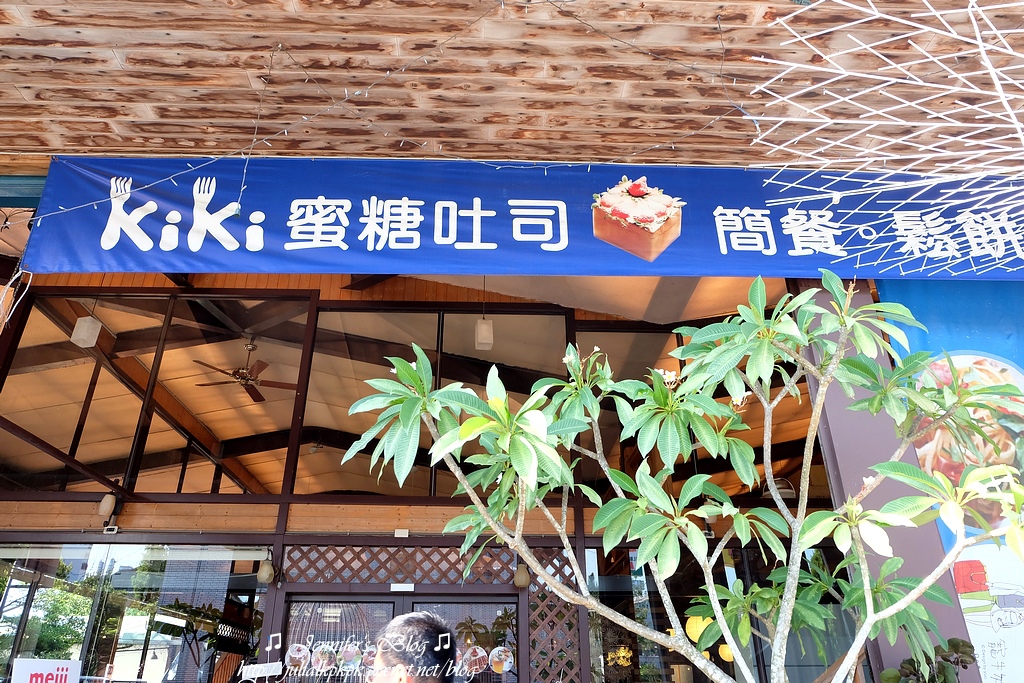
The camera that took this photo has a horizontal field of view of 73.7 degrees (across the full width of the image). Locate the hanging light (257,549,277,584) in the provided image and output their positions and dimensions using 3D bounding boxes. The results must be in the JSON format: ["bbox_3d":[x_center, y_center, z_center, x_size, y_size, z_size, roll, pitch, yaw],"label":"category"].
[{"bbox_3d":[-1.957,1.793,5.441,0.130,0.250,0.140,1,-26,-1],"label":"hanging light"}]

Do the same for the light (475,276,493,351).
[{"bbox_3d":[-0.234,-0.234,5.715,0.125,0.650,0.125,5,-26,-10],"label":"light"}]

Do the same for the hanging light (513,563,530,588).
[{"bbox_3d":[0.083,1.878,5.472,0.130,0.180,0.140,1,-26,-1],"label":"hanging light"}]

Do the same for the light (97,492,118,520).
[{"bbox_3d":[-3.337,1.357,5.633,0.125,0.200,0.135,1,-26,-1],"label":"light"}]

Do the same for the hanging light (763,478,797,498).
[{"bbox_3d":[2.831,1.574,7.211,0.340,0.220,0.340,1,-26,-1],"label":"hanging light"}]

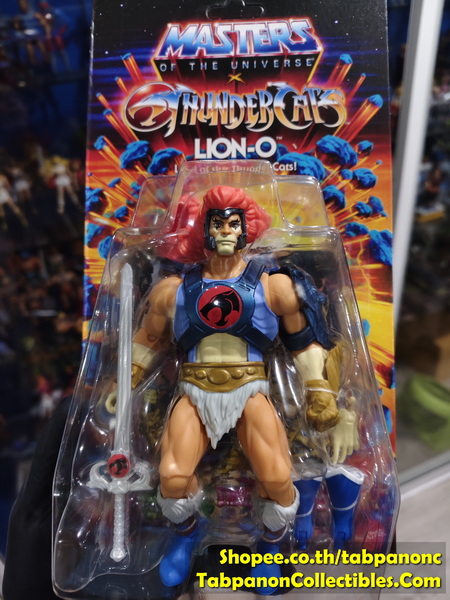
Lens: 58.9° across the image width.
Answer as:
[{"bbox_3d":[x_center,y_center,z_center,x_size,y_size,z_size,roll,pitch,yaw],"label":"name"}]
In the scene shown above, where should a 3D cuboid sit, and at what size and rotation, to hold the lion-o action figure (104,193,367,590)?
[{"bbox_3d":[0.003,0.028,0.160,0.101,0.149,0.046,-1,-5,7],"label":"lion-o action figure"}]

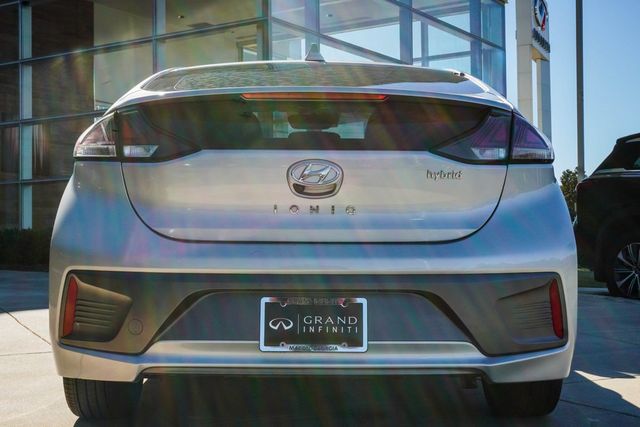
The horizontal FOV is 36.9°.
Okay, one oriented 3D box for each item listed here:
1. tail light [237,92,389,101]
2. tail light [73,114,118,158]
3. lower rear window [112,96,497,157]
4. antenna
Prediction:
[{"bbox_3d":[-0.019,-0.362,2.980,0.455,0.027,0.040,0,-1,0],"label":"tail light"},{"bbox_3d":[-0.705,-0.243,3.050,0.190,0.150,0.260,0,-1,3],"label":"tail light"},{"bbox_3d":[-0.030,-0.266,2.950,1.130,0.210,0.180,0,-1,0],"label":"lower rear window"},{"bbox_3d":[-0.020,-0.628,3.800,0.075,0.070,0.160,0,-1,0],"label":"antenna"}]

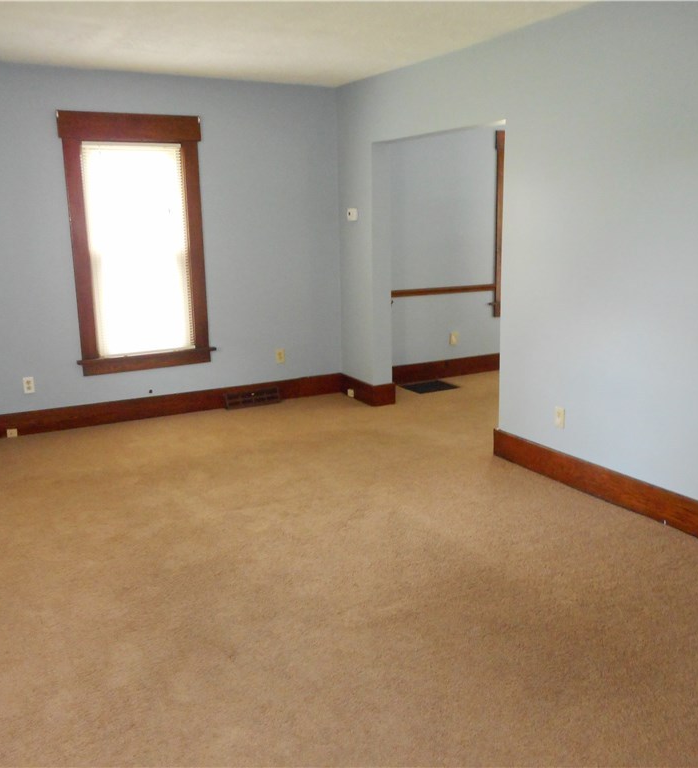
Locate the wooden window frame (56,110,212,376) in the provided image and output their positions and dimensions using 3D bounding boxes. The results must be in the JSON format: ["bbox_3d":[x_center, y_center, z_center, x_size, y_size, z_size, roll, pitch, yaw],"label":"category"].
[{"bbox_3d":[-1.537,-1.025,5.494,1.056,1.861,0.082,-8,14,-29],"label":"wooden window frame"}]

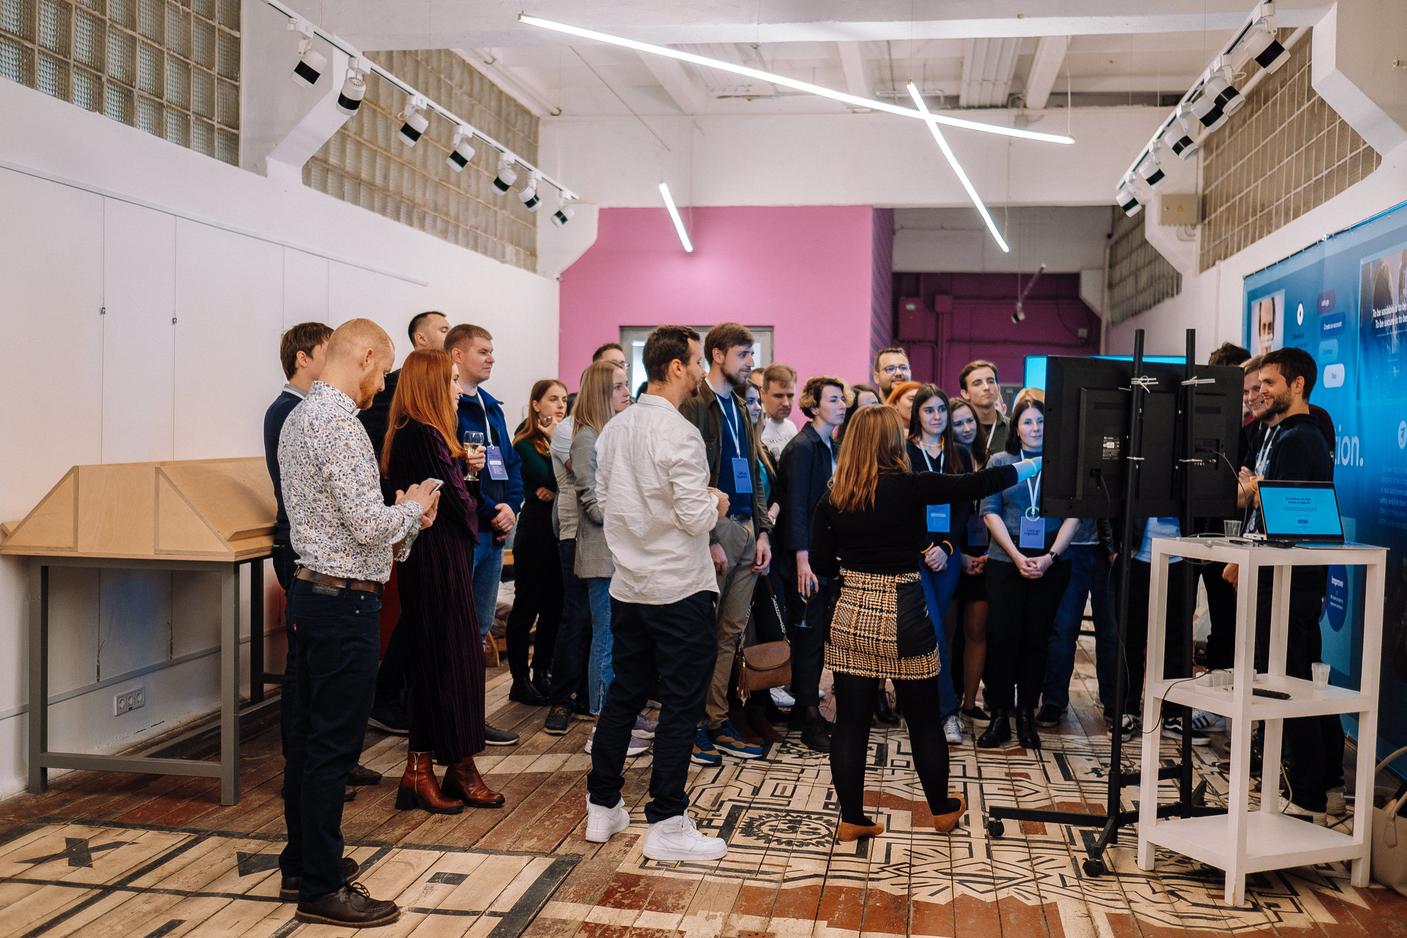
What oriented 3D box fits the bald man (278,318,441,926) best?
[{"bbox_3d":[-1.046,0.442,4.168,0.490,1.770,0.490,0,2,-24],"label":"bald man"}]

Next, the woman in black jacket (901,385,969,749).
[{"bbox_3d":[1.120,0.448,6.636,0.470,1.680,0.360,1,2,-6],"label":"woman in black jacket"}]

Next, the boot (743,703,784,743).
[{"bbox_3d":[0.298,1.190,6.523,0.100,0.166,0.260,0,3,-37],"label":"boot"}]

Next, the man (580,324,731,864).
[{"bbox_3d":[-0.153,0.412,4.704,0.400,1.790,0.480,0,3,-38],"label":"man"}]

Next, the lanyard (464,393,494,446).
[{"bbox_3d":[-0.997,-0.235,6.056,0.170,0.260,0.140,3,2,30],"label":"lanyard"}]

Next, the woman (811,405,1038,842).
[{"bbox_3d":[0.813,0.559,5.020,0.740,1.560,0.500,2,2,30],"label":"woman"}]

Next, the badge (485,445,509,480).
[{"bbox_3d":[-0.903,-0.025,6.000,0.010,0.150,0.107,-10,-4,30],"label":"badge"}]

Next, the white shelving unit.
[{"bbox_3d":[1.847,0.802,4.535,0.588,1.113,0.422,0,2,-24],"label":"white shelving unit"}]

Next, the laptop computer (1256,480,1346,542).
[{"bbox_3d":[2.022,0.152,4.470,0.298,0.209,0.275,1,2,-13],"label":"laptop computer"}]

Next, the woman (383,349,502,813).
[{"bbox_3d":[-0.976,0.421,5.210,0.470,1.740,0.460,1,2,-15],"label":"woman"}]

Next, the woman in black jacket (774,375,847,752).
[{"bbox_3d":[0.555,0.432,6.432,0.380,1.700,0.470,3,3,41],"label":"woman in black jacket"}]

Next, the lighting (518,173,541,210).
[{"bbox_3d":[-1.065,-1.709,8.430,0.155,0.240,0.100,0,3,-41],"label":"lighting"}]

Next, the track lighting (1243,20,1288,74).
[{"bbox_3d":[1.926,-1.446,4.690,0.150,0.180,0.100,2,2,9],"label":"track lighting"}]

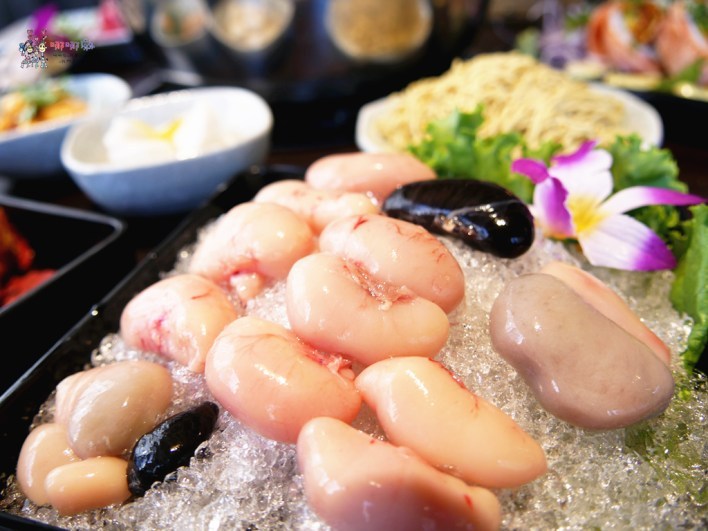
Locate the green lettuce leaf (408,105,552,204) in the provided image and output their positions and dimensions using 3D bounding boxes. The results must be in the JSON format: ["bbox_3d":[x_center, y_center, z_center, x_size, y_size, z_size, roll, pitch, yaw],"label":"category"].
[{"bbox_3d":[0.051,-0.044,0.227,0.062,0.044,0.038,-1,34,0],"label":"green lettuce leaf"}]

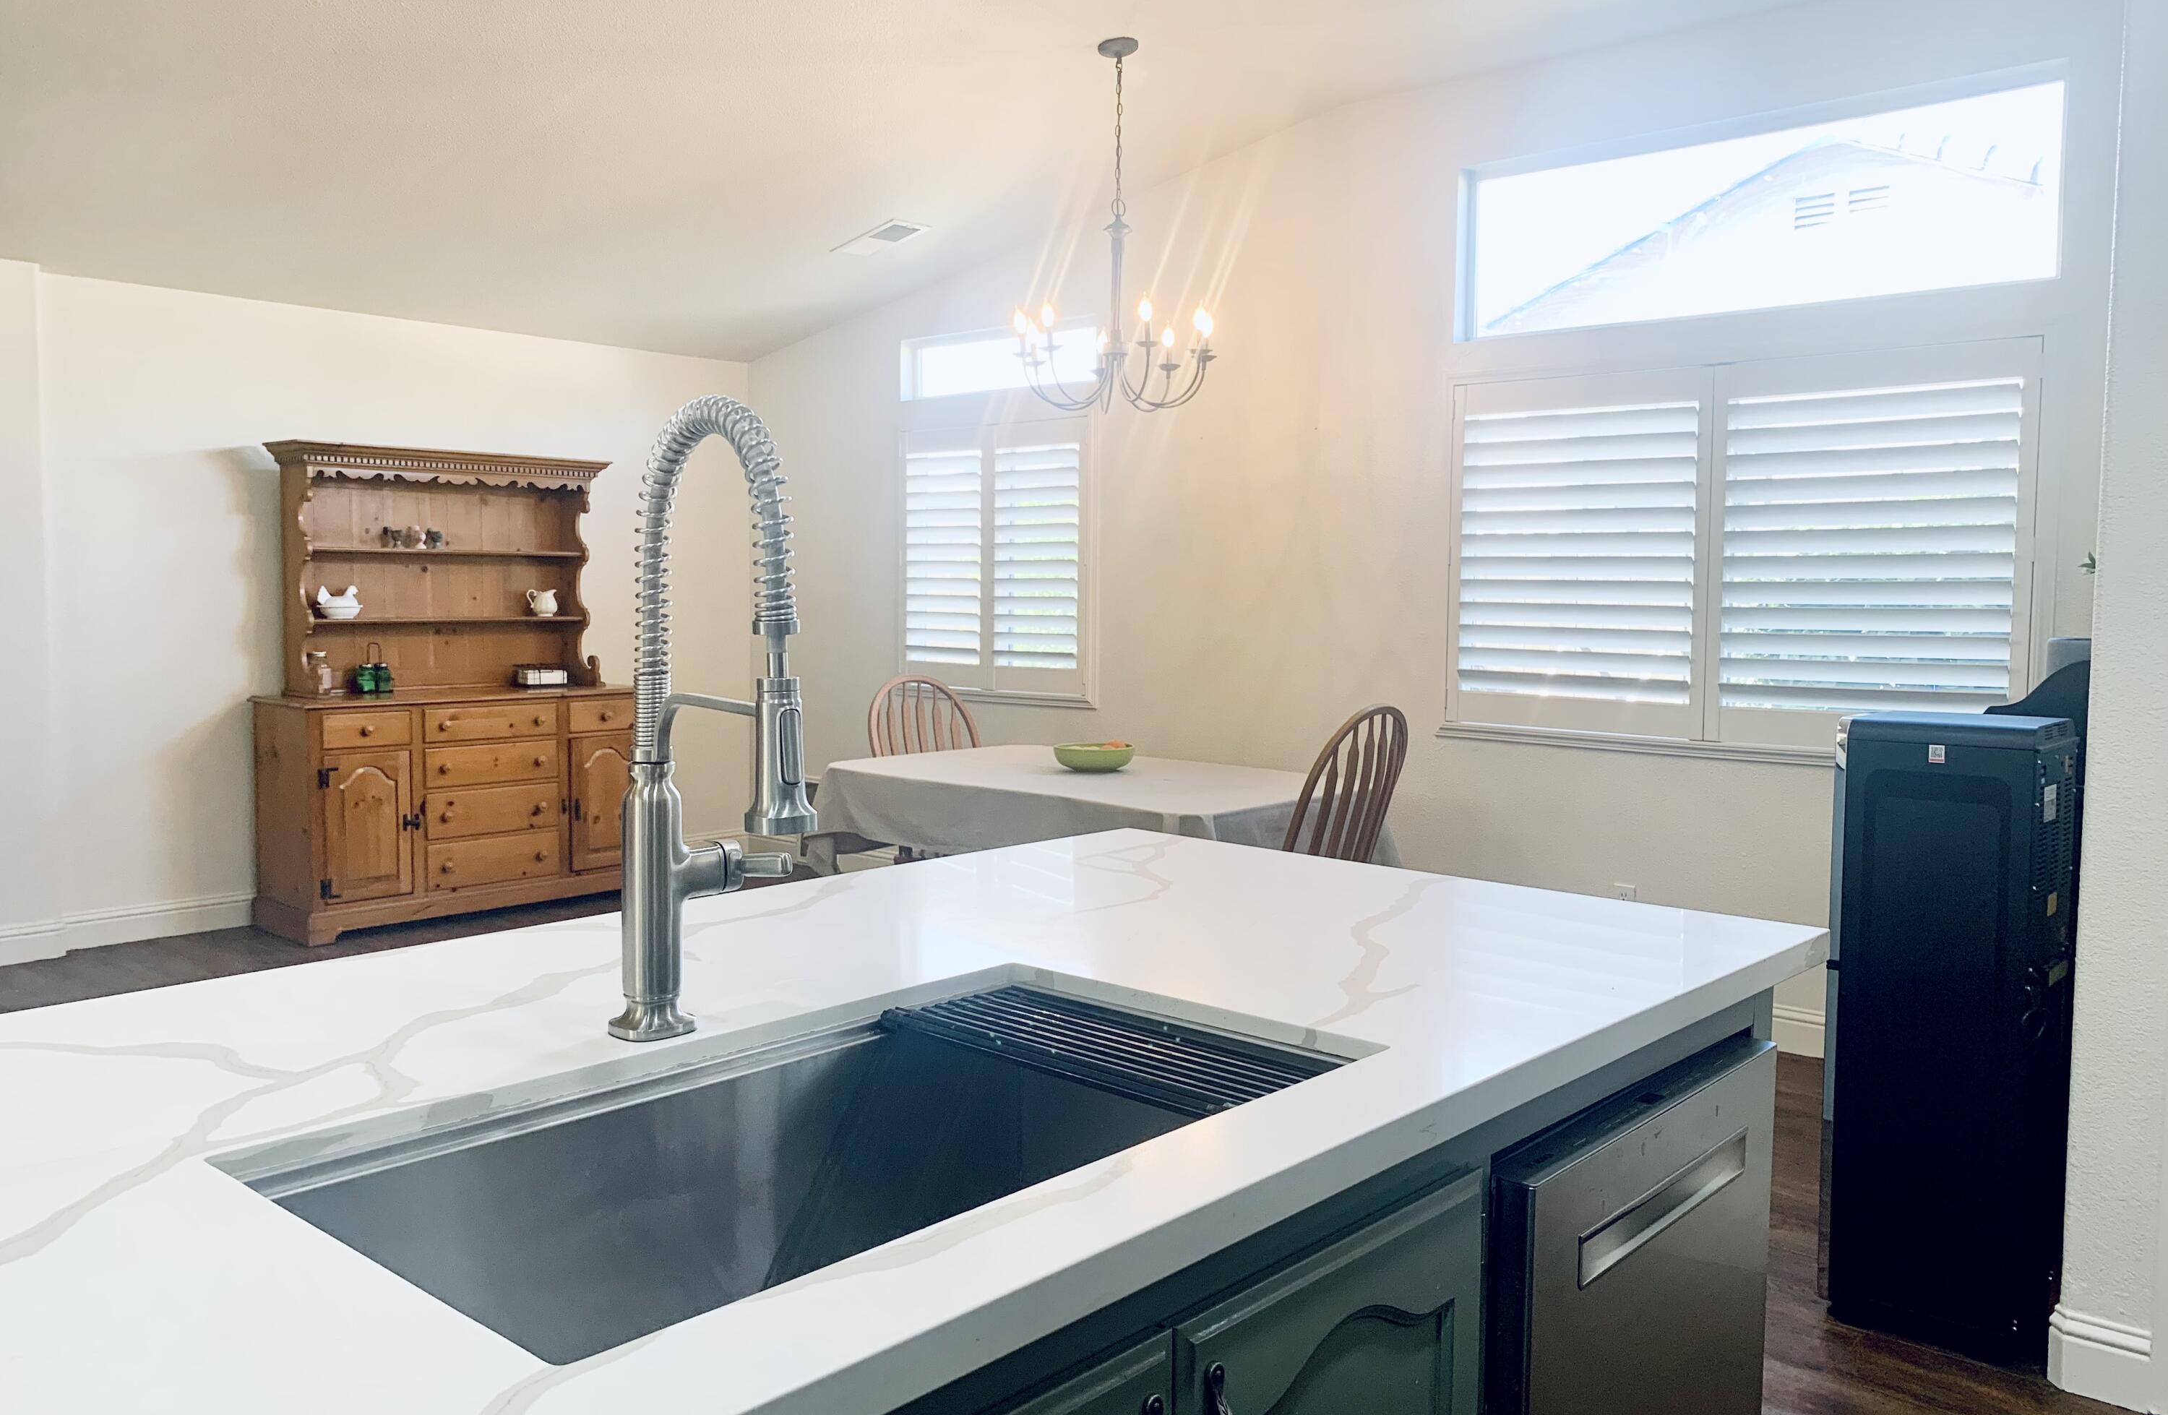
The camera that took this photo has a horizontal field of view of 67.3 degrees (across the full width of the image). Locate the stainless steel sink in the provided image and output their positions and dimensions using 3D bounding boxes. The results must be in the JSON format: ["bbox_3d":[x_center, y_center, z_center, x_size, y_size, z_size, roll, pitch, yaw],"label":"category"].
[{"bbox_3d":[-0.176,0.451,1.297,0.470,0.240,0.815,4,6,42],"label":"stainless steel sink"}]

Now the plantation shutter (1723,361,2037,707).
[{"bbox_3d":[2.151,-0.426,4.495,0.845,1.097,0.050,4,6,42],"label":"plantation shutter"}]

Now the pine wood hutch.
[{"bbox_3d":[-2.510,-0.100,6.592,0.540,1.855,1.480,4,6,42],"label":"pine wood hutch"}]

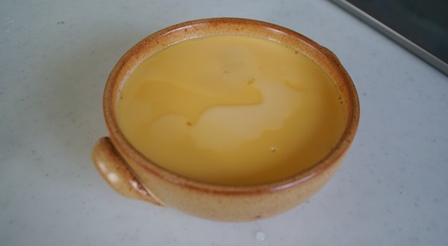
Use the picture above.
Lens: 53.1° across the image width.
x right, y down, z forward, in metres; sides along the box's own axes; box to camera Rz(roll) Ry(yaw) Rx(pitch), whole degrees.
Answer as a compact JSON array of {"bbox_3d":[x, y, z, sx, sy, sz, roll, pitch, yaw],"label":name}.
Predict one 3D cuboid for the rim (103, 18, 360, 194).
[{"bbox_3d":[0.004,-0.015,0.254,0.140,0.012,0.140,0,47,0],"label":"rim"}]

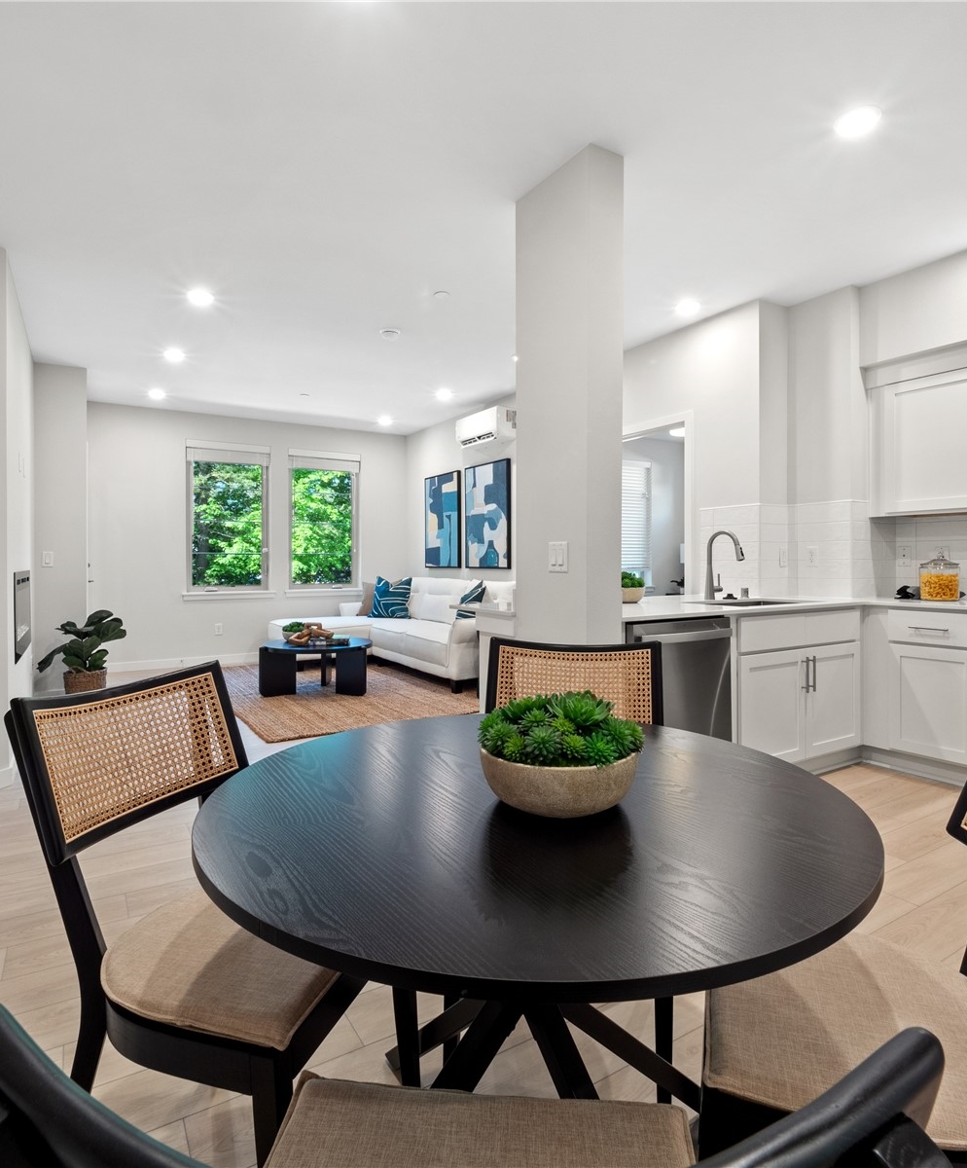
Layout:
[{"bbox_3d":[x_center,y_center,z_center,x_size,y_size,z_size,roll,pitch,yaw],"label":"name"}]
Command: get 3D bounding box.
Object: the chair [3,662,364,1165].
[{"bbox_3d":[-0.480,0.660,1.247,0.610,0.900,0.500,1,2,21],"label":"chair"}]

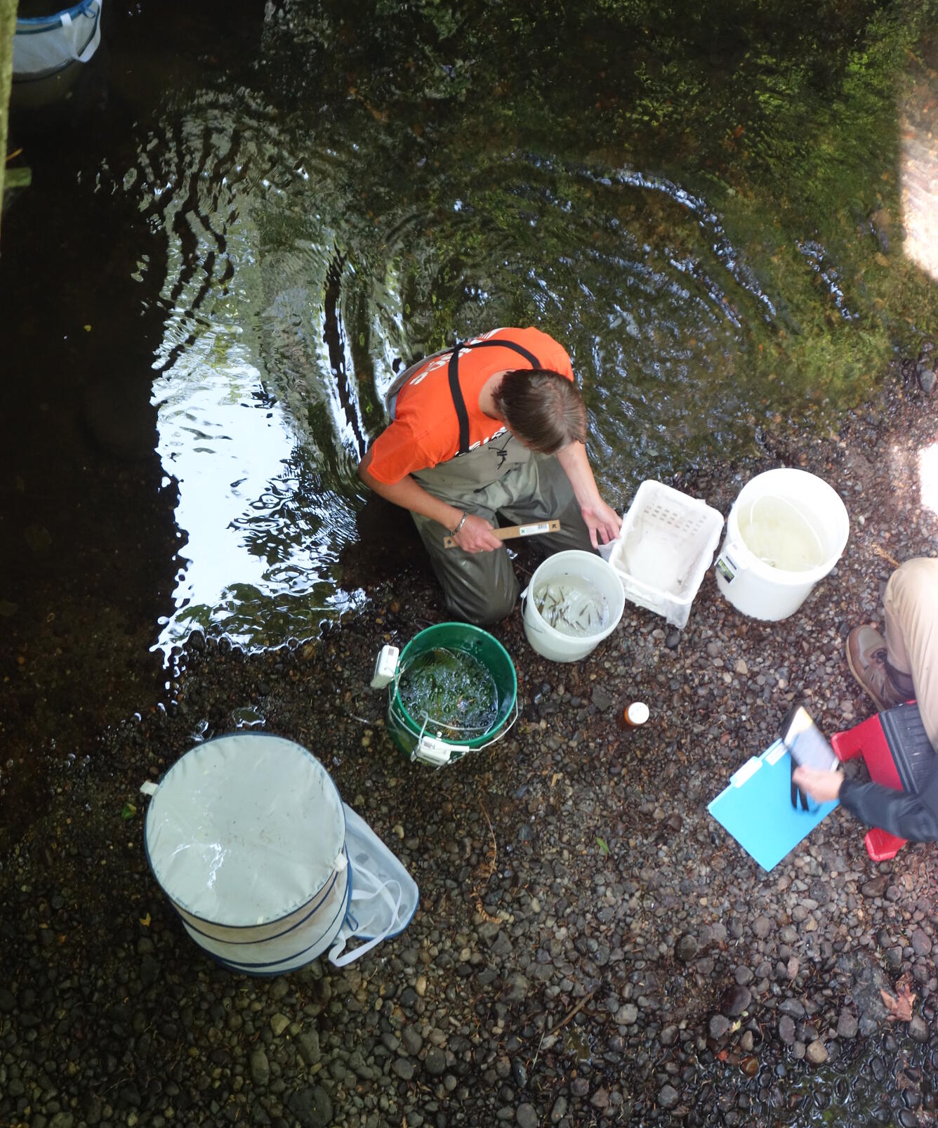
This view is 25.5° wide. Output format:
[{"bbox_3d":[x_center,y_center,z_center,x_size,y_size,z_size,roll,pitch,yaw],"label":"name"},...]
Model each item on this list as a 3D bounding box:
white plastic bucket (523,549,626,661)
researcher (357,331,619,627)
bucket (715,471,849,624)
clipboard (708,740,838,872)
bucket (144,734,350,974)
[{"bbox_3d":[0.266,0.122,5.455,0.250,0.225,0.250,2,68,-6],"label":"white plastic bucket"},{"bbox_3d":[0.011,-0.286,5.169,0.630,1.060,0.680,-27,74,-16],"label":"researcher"},{"bbox_3d":[0.821,-0.039,5.525,0.302,0.365,0.302,2,68,-6],"label":"bucket"},{"bbox_3d":[0.801,0.621,5.416,0.298,0.015,0.240,-40,78,-19],"label":"clipboard"},{"bbox_3d":[-0.512,0.706,4.955,0.455,0.550,0.455,2,68,-6],"label":"bucket"}]

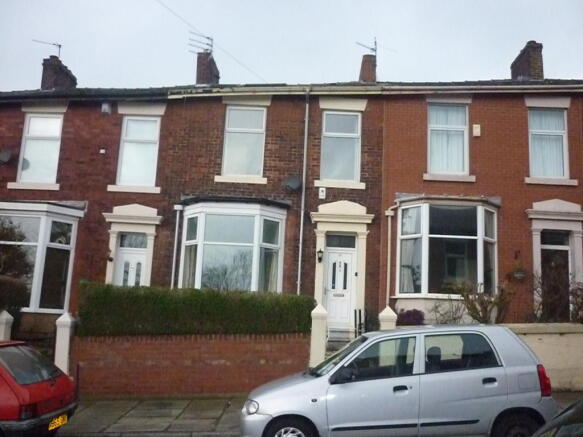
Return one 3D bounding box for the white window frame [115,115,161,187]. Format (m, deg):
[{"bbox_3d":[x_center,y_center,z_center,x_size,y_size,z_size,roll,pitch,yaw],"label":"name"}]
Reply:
[{"bbox_3d":[-3.959,-1.740,14.464,1.011,1.866,0.100,3,-10,2],"label":"white window frame"}]

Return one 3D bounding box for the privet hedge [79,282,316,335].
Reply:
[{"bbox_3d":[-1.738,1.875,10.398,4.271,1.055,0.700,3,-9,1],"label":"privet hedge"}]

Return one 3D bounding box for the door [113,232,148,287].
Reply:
[{"bbox_3d":[-4.061,1.502,13.993,0.787,2.334,0.100,3,-10,2],"label":"door"}]

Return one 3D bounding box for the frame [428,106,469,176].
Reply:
[{"bbox_3d":[4.120,-2.059,14.634,1.059,1.902,0.100,3,-9,1],"label":"frame"}]

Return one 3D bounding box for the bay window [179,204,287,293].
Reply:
[{"bbox_3d":[-1.513,0.891,13.722,2.657,2.444,0.700,3,-9,1],"label":"bay window"}]

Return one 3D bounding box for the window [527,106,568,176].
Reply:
[{"bbox_3d":[6.736,-1.948,14.594,1.021,1.867,0.100,3,-9,1],"label":"window"}]

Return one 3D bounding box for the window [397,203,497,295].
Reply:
[{"bbox_3d":[3.827,0.778,13.463,2.450,2.179,0.630,3,-10,2],"label":"window"}]

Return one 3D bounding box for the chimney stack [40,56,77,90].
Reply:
[{"bbox_3d":[-8.167,-4.777,19.564,0.494,1.251,1.575,3,-10,2],"label":"chimney stack"}]

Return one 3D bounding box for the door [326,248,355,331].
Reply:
[{"bbox_3d":[1.245,1.800,14.086,0.770,1.926,0.100,3,-9,1],"label":"door"}]

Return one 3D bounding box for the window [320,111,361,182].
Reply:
[{"bbox_3d":[1.309,-1.874,14.626,1.003,1.898,0.100,3,-9,1],"label":"window"}]

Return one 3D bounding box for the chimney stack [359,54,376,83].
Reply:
[{"bbox_3d":[2.641,-4.886,19.445,0.470,1.086,1.350,3,-9,1],"label":"chimney stack"}]

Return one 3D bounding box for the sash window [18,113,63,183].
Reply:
[{"bbox_3d":[-6.595,-1.825,14.682,1.021,1.896,0.100,3,-9,1],"label":"sash window"}]

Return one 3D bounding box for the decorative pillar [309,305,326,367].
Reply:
[{"bbox_3d":[0.477,2.333,9.859,0.280,1.586,0.280,3,-10,2],"label":"decorative pillar"}]

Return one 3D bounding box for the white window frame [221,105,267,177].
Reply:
[{"bbox_3d":[-1.221,-1.991,14.444,1.054,1.859,0.100,3,-10,2],"label":"white window frame"}]

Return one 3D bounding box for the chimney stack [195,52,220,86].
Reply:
[{"bbox_3d":[-2.943,-4.884,19.462,0.449,1.137,1.575,3,-10,2],"label":"chimney stack"}]

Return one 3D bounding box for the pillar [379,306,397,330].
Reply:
[{"bbox_3d":[1.696,2.327,9.832,0.280,1.534,0.280,3,-10,2],"label":"pillar"}]

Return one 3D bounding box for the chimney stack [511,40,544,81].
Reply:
[{"bbox_3d":[8.149,-5.115,19.202,0.453,1.372,1.488,3,-10,2],"label":"chimney stack"}]

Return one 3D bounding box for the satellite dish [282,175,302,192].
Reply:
[{"bbox_3d":[0.033,-0.878,14.055,0.530,0.470,0.300,-4,-12,35],"label":"satellite dish"}]

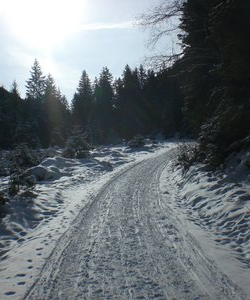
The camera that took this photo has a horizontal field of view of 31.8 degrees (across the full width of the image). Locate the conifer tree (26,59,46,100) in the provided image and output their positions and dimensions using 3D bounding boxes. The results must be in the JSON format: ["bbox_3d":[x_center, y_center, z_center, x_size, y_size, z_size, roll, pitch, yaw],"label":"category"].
[{"bbox_3d":[-11.600,-6.000,57.000,3.400,11.600,3.400,0,0,0],"label":"conifer tree"}]

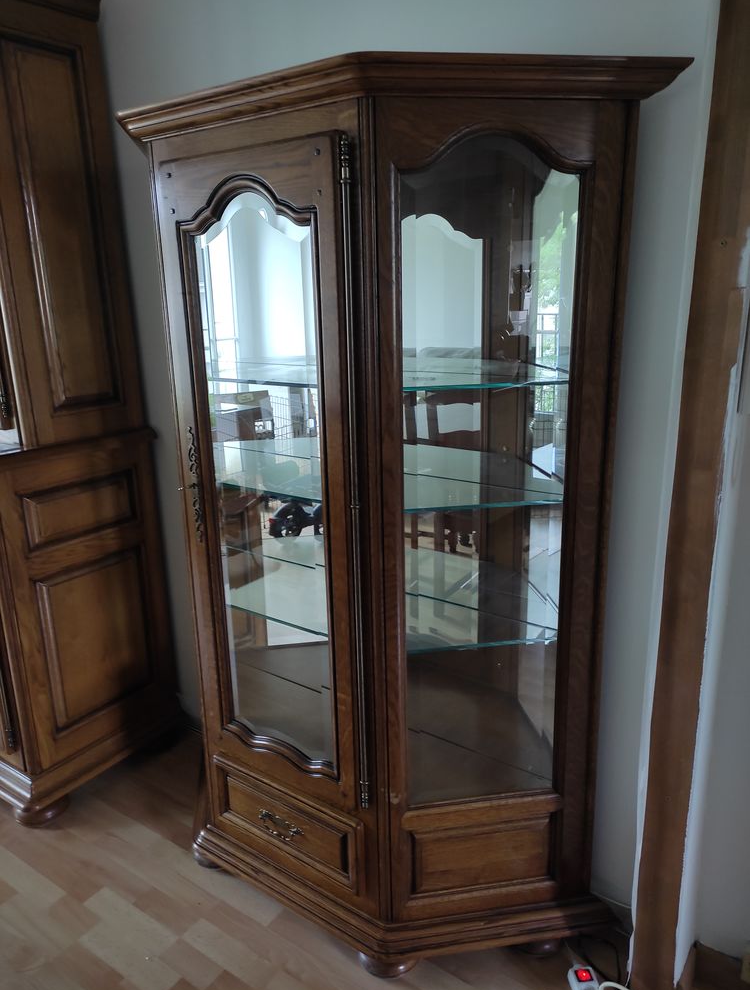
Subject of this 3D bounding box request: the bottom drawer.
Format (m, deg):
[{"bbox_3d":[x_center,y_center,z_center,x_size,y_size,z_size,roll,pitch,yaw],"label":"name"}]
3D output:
[{"bbox_3d":[-0.131,0.729,1.829,0.458,0.171,0.270,10,19,36],"label":"bottom drawer"}]

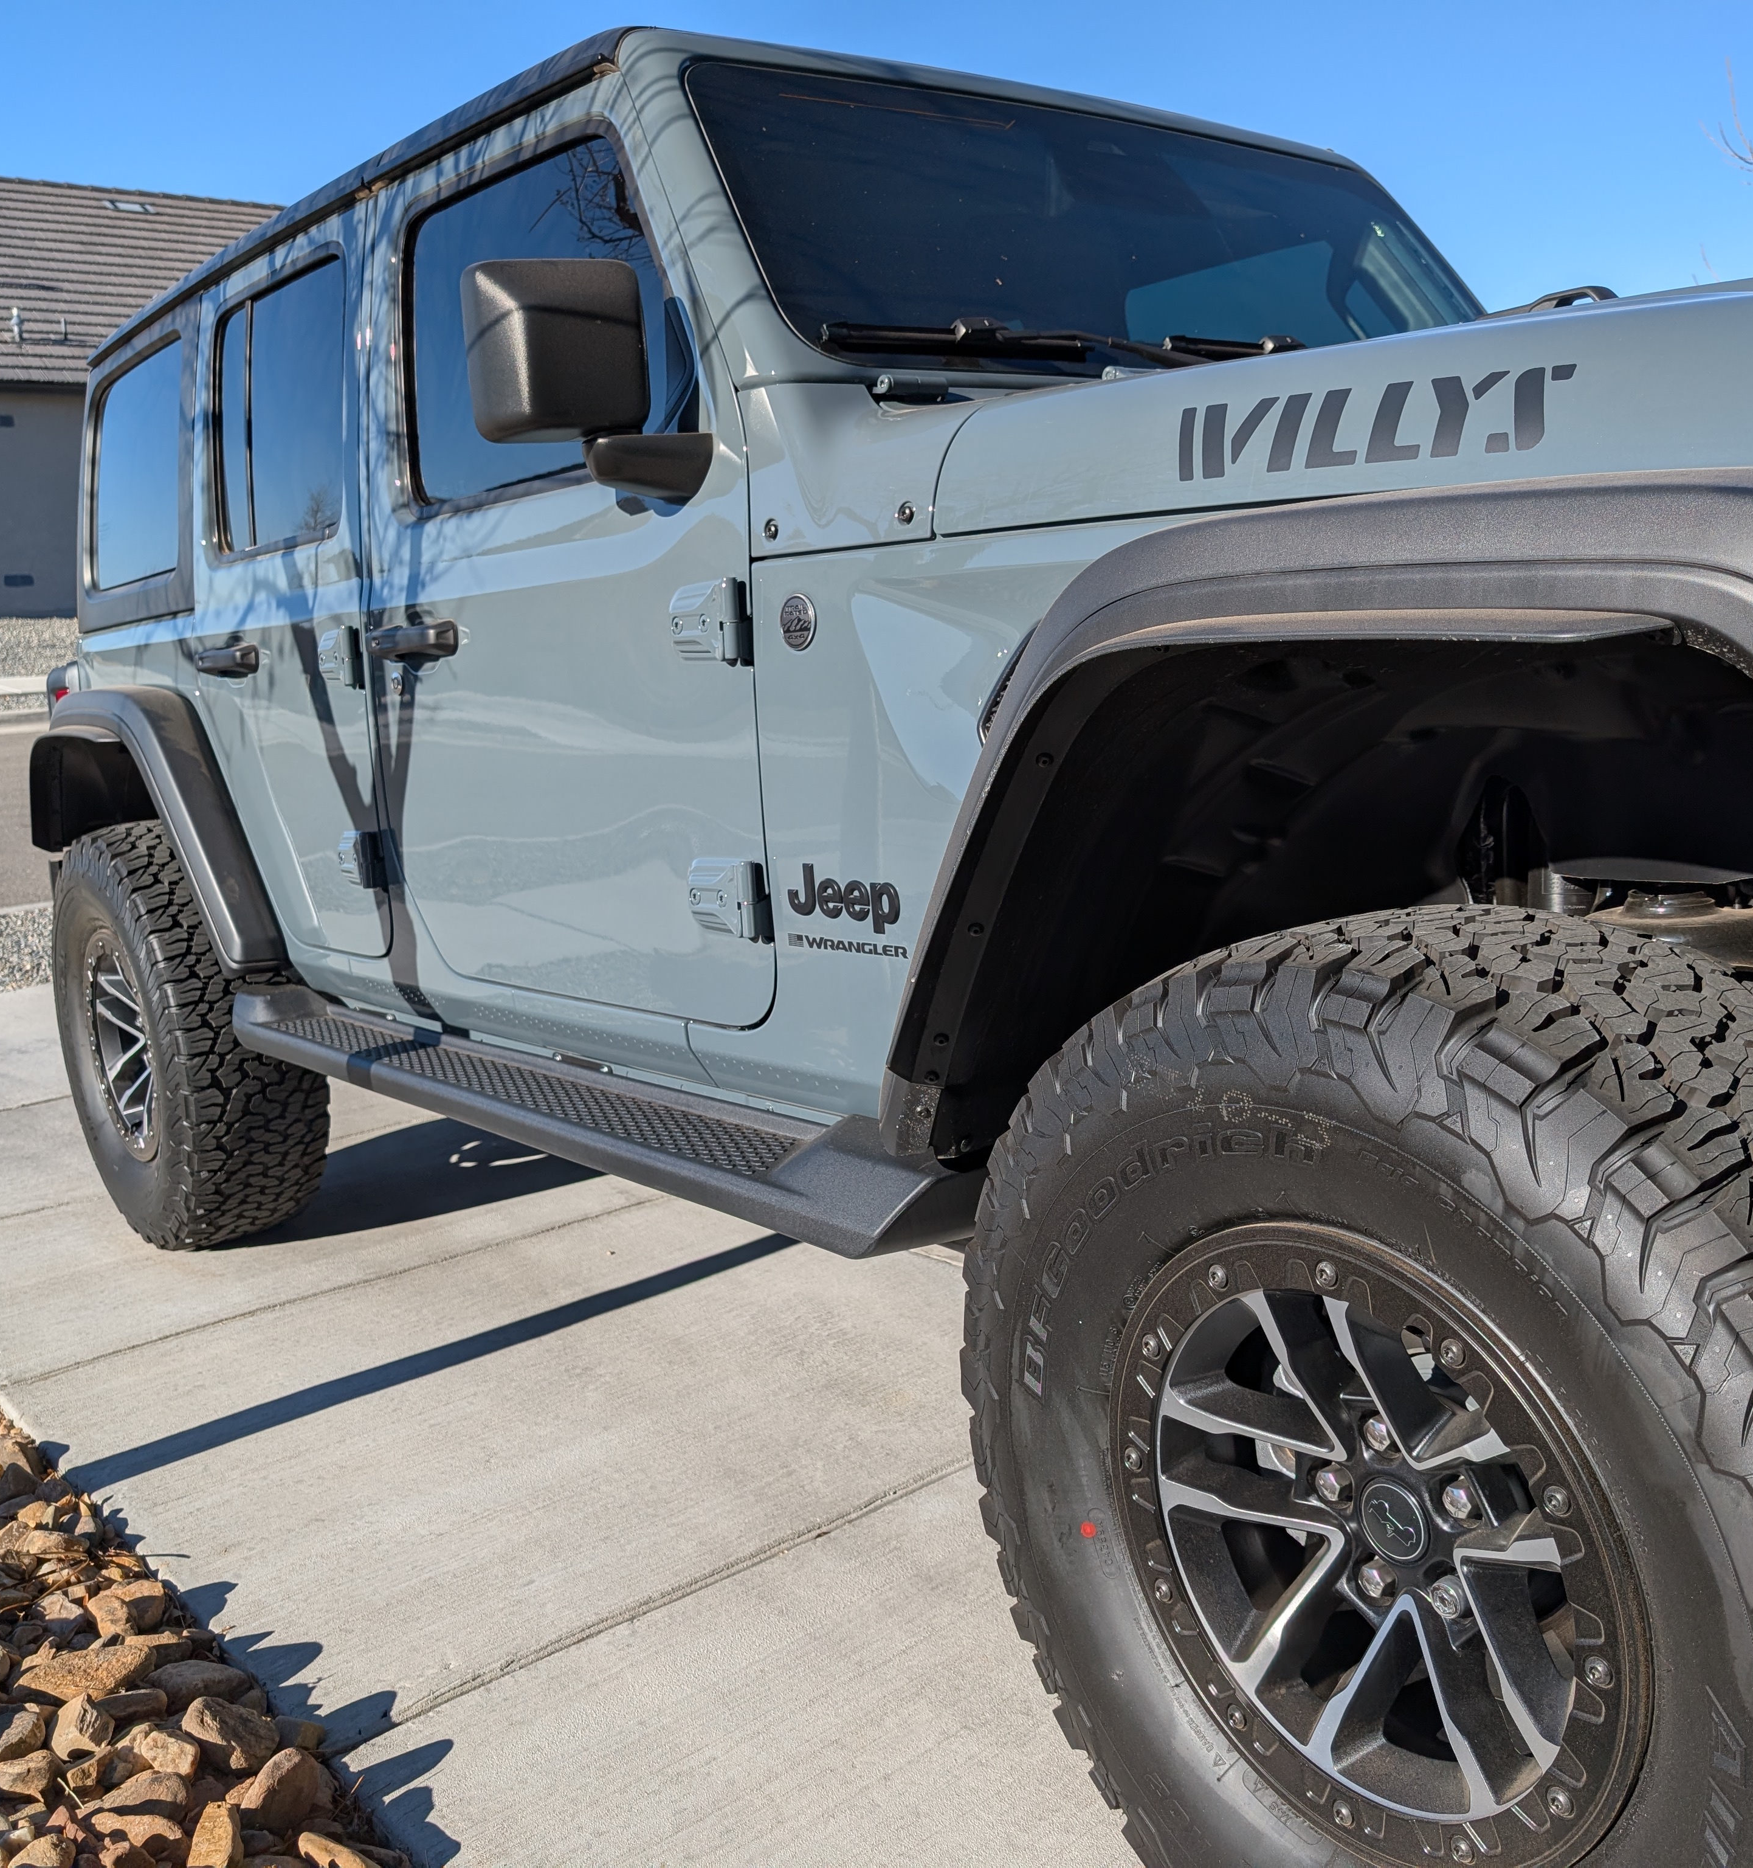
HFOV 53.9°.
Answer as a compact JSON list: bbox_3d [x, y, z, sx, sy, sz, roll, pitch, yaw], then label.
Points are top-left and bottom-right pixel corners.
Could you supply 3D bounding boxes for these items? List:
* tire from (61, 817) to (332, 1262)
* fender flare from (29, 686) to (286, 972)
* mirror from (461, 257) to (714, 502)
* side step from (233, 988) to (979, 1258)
[{"bbox_3d":[-1.472,0.209,3.659,0.320,0.870,0.880,-12,12,-38],"label":"tire"},{"bbox_3d":[-1.529,-0.228,3.581,0.185,0.555,1.125,-12,12,-38],"label":"fender flare"},{"bbox_3d":[-0.333,-0.627,1.959,0.225,0.265,0.170,-12,12,-38],"label":"mirror"},{"bbox_3d":[-0.528,0.205,2.533,0.187,0.135,1.890,-12,12,-38],"label":"side step"}]

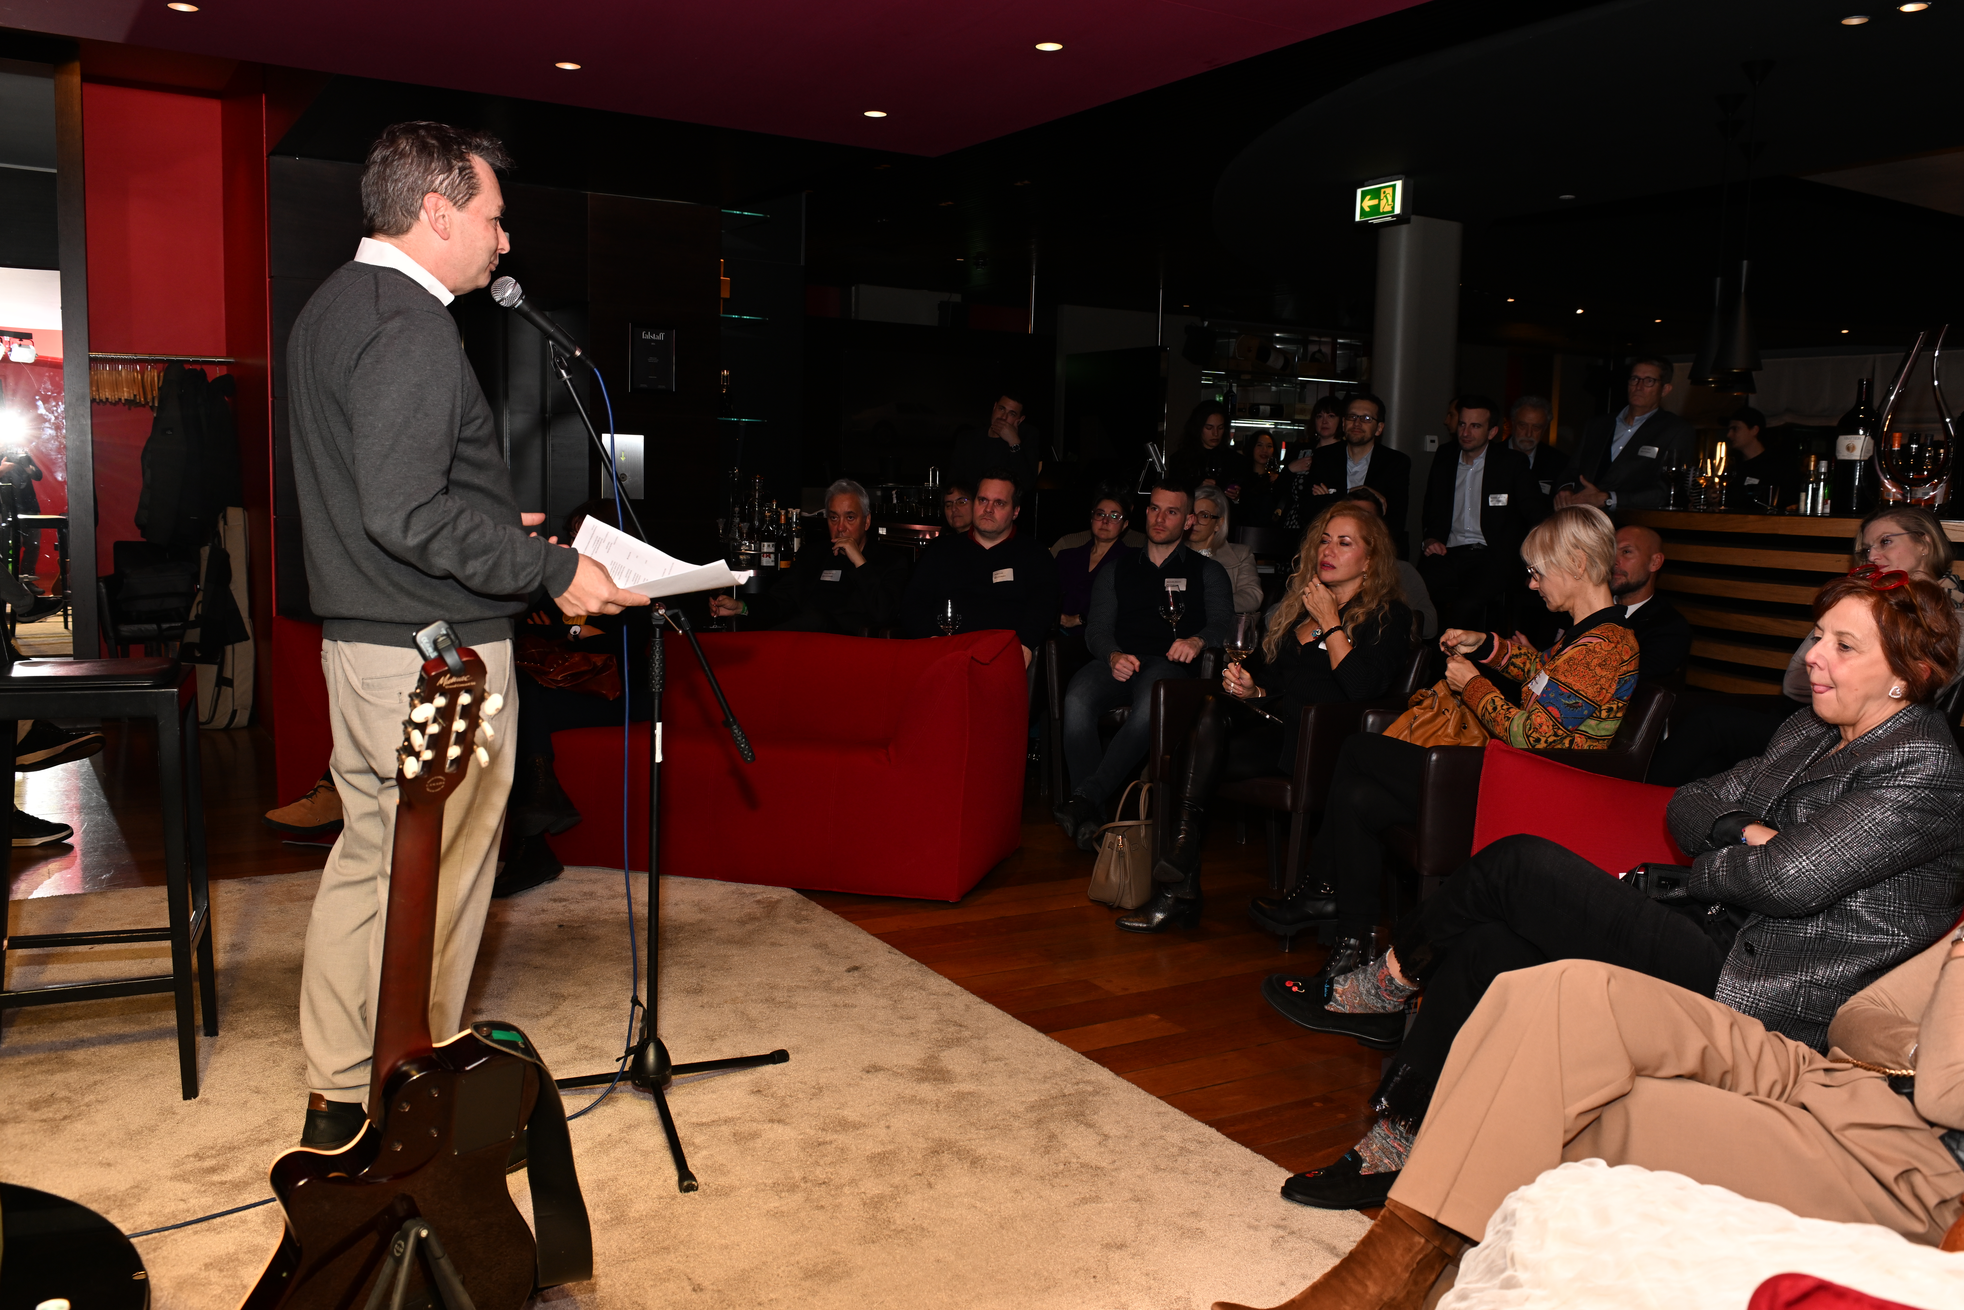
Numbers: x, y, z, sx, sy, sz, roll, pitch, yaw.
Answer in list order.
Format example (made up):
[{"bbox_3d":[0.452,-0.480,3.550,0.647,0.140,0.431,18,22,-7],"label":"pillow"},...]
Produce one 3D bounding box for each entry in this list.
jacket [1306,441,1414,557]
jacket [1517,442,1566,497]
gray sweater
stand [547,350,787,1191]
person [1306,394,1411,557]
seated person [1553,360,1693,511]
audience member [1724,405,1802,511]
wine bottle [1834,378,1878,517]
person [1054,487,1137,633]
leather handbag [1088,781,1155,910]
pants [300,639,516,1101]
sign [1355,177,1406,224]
[{"bbox_3d":[1.644,-0.598,6.754,0.540,0.700,0.340,4,6,26],"label":"jacket"},{"bbox_3d":[2.439,-0.612,6.923,0.520,0.700,0.320,4,6,30],"label":"jacket"},{"bbox_3d":[-0.953,-0.341,2.619,0.470,0.655,0.550,-2,7,-31],"label":"gray sweater"},{"bbox_3d":[-0.679,0.163,2.819,0.580,1.425,0.620,1,6,-3],"label":"stand"},{"bbox_3d":[1.638,-0.309,6.782,0.540,1.690,0.380,4,6,26],"label":"person"},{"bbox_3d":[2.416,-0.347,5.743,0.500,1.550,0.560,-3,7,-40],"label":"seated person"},{"bbox_3d":[4.093,-0.415,7.997,0.400,1.770,0.520,-2,6,-30],"label":"audience member"},{"bbox_3d":[2.729,-0.644,4.760,0.130,0.426,0.130,4,6,30],"label":"wine bottle"},{"bbox_3d":[0.478,-0.075,6.343,0.520,1.260,0.700,3,6,21],"label":"person"},{"bbox_3d":[0.494,0.554,4.575,0.310,0.350,0.190,-4,8,-44],"label":"leather handbag"},{"bbox_3d":[-1.004,0.380,2.680,0.360,0.840,0.400,-2,6,-28],"label":"pants"},{"bbox_3d":[1.571,-1.788,6.005,0.065,0.155,0.260,-2,7,-33],"label":"sign"}]

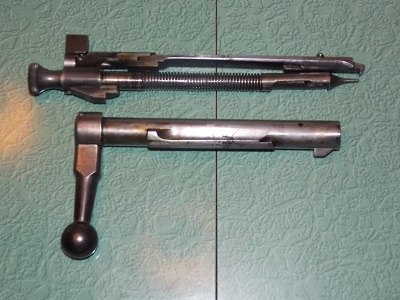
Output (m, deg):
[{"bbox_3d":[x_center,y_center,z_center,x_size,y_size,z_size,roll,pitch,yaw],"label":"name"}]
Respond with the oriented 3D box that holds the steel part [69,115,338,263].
[{"bbox_3d":[0.002,0.021,0.458,0.159,0.021,0.083,1,72,0],"label":"steel part"}]

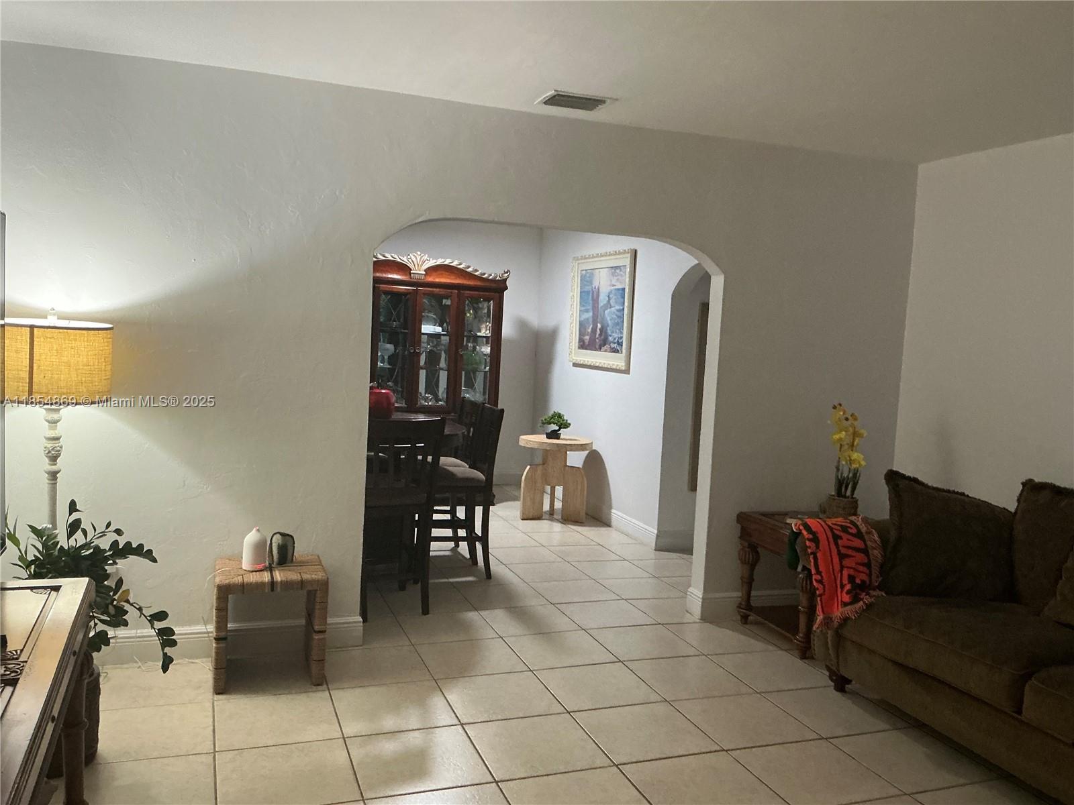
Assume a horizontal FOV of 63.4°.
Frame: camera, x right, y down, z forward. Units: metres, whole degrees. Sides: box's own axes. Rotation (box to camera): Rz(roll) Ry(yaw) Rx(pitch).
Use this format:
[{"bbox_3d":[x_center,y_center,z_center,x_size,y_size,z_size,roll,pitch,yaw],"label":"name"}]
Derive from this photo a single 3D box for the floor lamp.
[{"bbox_3d":[-1.845,0.382,3.301,0.403,1.472,0.403,1,4,-20],"label":"floor lamp"}]

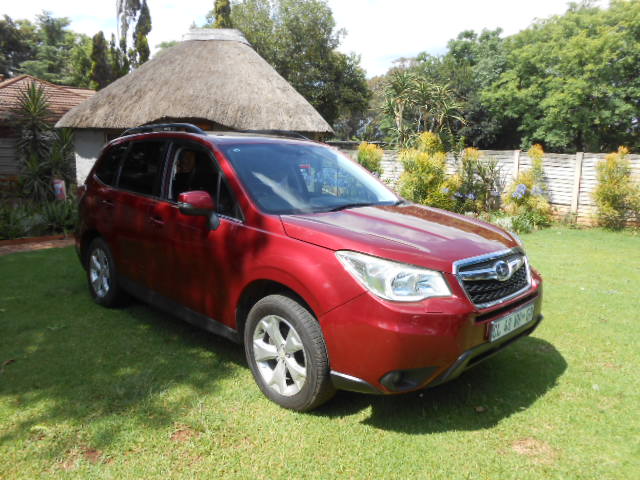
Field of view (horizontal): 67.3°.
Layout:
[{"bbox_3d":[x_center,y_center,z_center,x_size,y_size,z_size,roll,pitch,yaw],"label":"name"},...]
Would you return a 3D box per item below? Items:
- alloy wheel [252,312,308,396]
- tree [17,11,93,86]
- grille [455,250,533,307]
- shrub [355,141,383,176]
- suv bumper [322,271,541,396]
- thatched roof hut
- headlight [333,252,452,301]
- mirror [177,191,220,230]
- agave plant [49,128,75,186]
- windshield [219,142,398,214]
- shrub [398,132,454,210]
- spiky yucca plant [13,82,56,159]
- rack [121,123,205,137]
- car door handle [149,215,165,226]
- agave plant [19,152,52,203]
[{"bbox_3d":[-0.176,0.650,2.792,0.180,0.470,0.470,-7,12,-44],"label":"alloy wheel"},{"bbox_3d":[-15.058,-8.098,27.728,4.800,9.700,4.800,2,9,0],"label":"tree"},{"bbox_3d":[1.023,0.193,2.715,0.140,0.250,0.770,10,13,44],"label":"grille"},{"bbox_3d":[1.405,-1.811,13.950,0.800,2.000,0.800,2,9,0],"label":"shrub"},{"bbox_3d":[0.842,0.457,2.865,1.770,0.510,0.620,-7,12,-44],"label":"suv bumper"},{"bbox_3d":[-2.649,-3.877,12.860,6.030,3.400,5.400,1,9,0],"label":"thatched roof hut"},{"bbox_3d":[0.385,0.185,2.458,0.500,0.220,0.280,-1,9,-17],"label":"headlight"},{"bbox_3d":[-0.801,-0.198,3.121,0.180,0.220,0.250,10,13,44],"label":"mirror"},{"bbox_3d":[-5.630,-1.791,10.468,0.660,1.247,0.660,1,9,0],"label":"agave plant"},{"bbox_3d":[-0.080,-0.529,3.684,1.440,0.200,0.880,-7,44,-44],"label":"windshield"},{"bbox_3d":[2.823,-1.724,13.076,1.500,2.350,1.400,2,9,0],"label":"shrub"},{"bbox_3d":[-5.916,-2.445,9.960,0.880,1.578,0.880,1,9,0],"label":"spiky yucca plant"},{"bbox_3d":[-1.410,-0.961,4.201,1.500,0.100,0.060,10,13,44],"label":"rack"},{"bbox_3d":[-1.230,-0.143,3.604,0.055,0.045,0.205,-7,12,-44],"label":"car door handle"},{"bbox_3d":[-6.002,-1.314,10.140,0.750,1.048,0.750,1,9,0],"label":"agave plant"}]

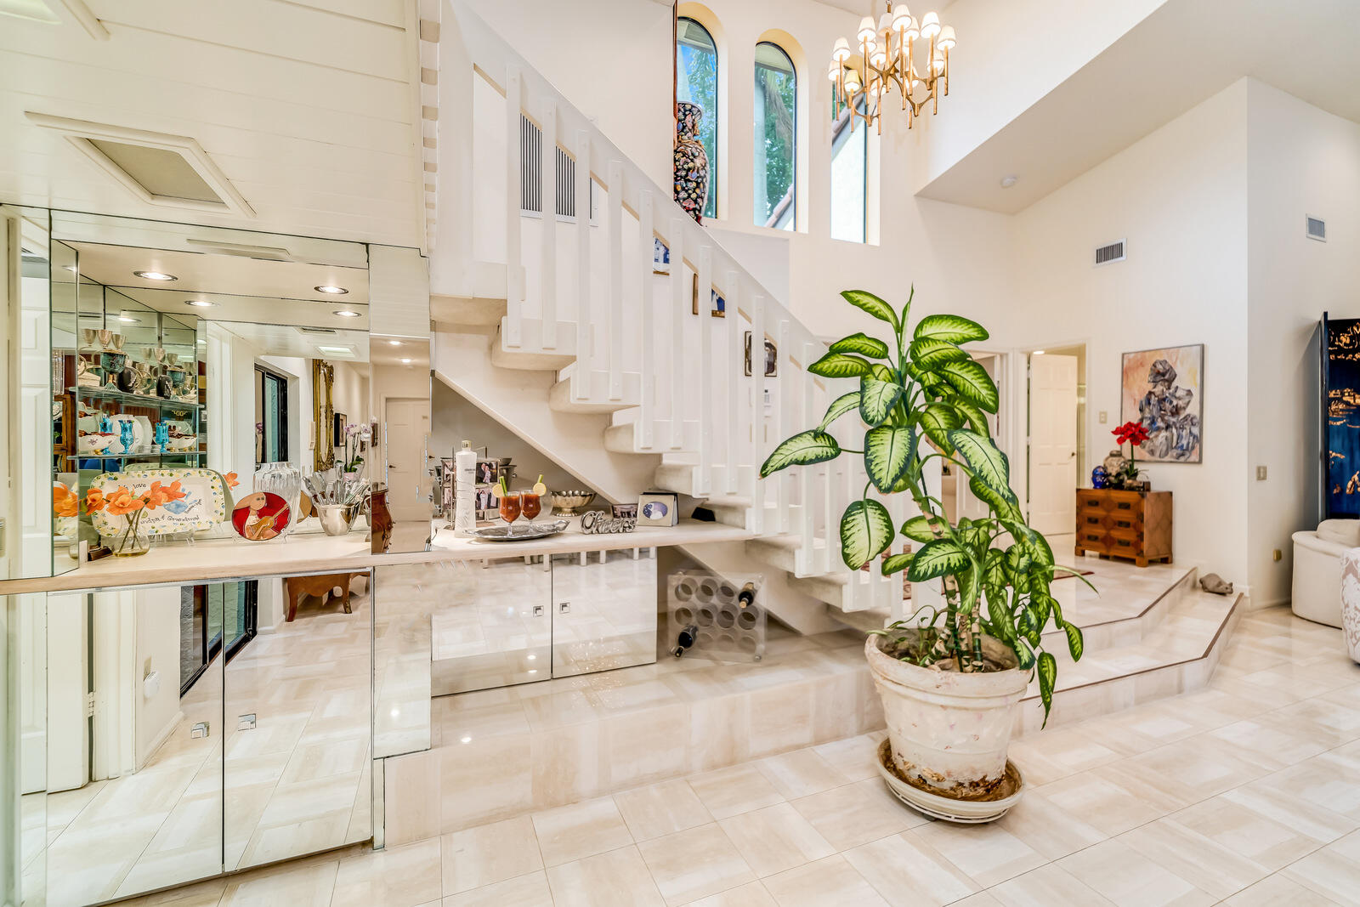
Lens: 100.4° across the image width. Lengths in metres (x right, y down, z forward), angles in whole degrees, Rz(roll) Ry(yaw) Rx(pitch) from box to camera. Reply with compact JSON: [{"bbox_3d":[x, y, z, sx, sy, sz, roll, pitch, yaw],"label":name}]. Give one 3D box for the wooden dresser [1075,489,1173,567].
[{"bbox_3d":[4.141,0.669,5.296,0.432,0.648,0.571,0,0,-23],"label":"wooden dresser"}]

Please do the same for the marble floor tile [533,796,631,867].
[{"bbox_3d":[-0.337,1.305,1.962,0.298,0.010,0.286,0,0,-23],"label":"marble floor tile"}]

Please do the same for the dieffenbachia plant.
[{"bbox_3d":[0.880,0.200,2.200,1.180,1.690,1.000,0,0,22],"label":"dieffenbachia plant"}]

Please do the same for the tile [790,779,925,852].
[{"bbox_3d":[0.599,1.305,2.038,0.298,0.010,0.298,0,0,-23],"label":"tile"}]

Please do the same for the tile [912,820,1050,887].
[{"bbox_3d":[0.989,1.305,1.879,0.298,0.010,0.298,0,0,-23],"label":"tile"}]

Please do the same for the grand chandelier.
[{"bbox_3d":[1.460,-2.720,3.900,0.870,0.680,0.870,0,0,20],"label":"grand chandelier"}]

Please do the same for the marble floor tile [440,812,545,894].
[{"bbox_3d":[-0.611,1.305,1.846,0.298,0.010,0.286,0,0,-23],"label":"marble floor tile"}]

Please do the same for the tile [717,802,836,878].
[{"bbox_3d":[0.325,1.305,1.923,0.298,0.010,0.298,0,0,-23],"label":"tile"}]

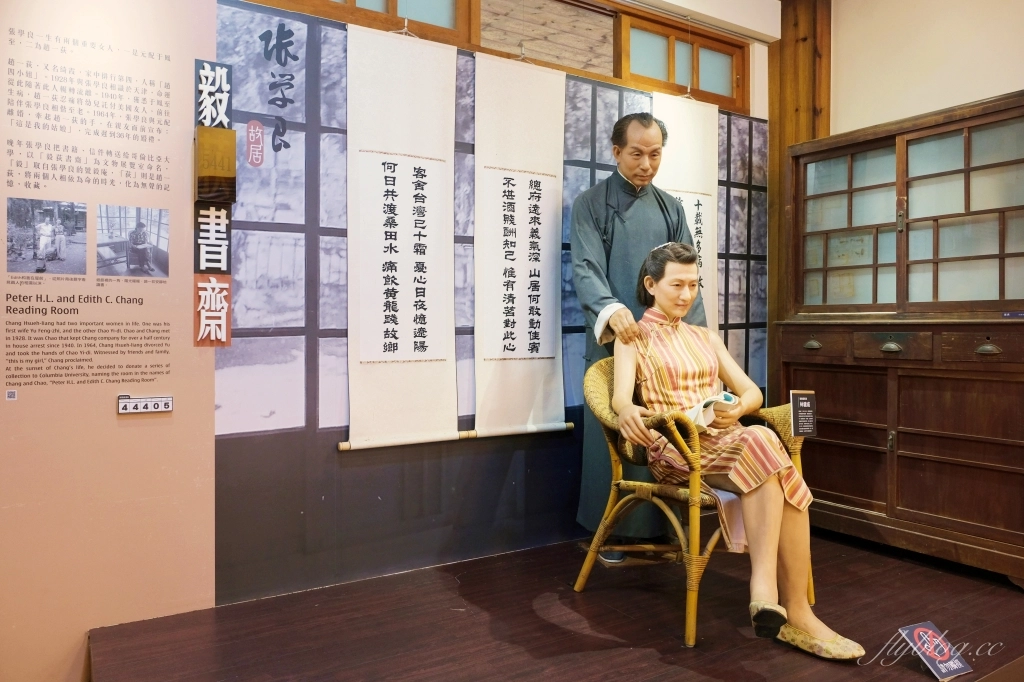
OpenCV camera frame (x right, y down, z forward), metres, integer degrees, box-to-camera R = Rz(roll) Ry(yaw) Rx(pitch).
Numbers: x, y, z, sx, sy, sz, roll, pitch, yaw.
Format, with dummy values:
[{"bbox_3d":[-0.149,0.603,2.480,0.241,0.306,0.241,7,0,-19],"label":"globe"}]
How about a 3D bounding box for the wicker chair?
[{"bbox_3d":[0.561,0.439,2.206,0.637,0.774,0.572,-1,1,-35],"label":"wicker chair"}]

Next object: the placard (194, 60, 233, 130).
[{"bbox_3d":[-0.901,-0.739,2.065,0.105,0.212,0.018,-1,1,-31],"label":"placard"}]

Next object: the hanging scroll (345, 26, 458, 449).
[{"bbox_3d":[-0.362,-0.348,2.379,0.455,1.440,0.035,-1,1,-31],"label":"hanging scroll"}]

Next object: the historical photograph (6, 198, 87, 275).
[{"bbox_3d":[-1.266,-0.284,1.862,0.180,0.201,0.010,-1,1,-31],"label":"historical photograph"}]

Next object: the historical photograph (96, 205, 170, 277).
[{"bbox_3d":[-1.089,-0.286,1.967,0.182,0.201,0.010,-1,1,-31],"label":"historical photograph"}]

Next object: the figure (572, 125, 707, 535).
[{"bbox_3d":[0.488,-0.027,2.604,0.597,1.689,0.475,0,1,-19],"label":"figure"}]

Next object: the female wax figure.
[{"bbox_3d":[0.648,0.249,2.056,0.556,1.158,0.759,-1,1,-31],"label":"female wax figure"}]

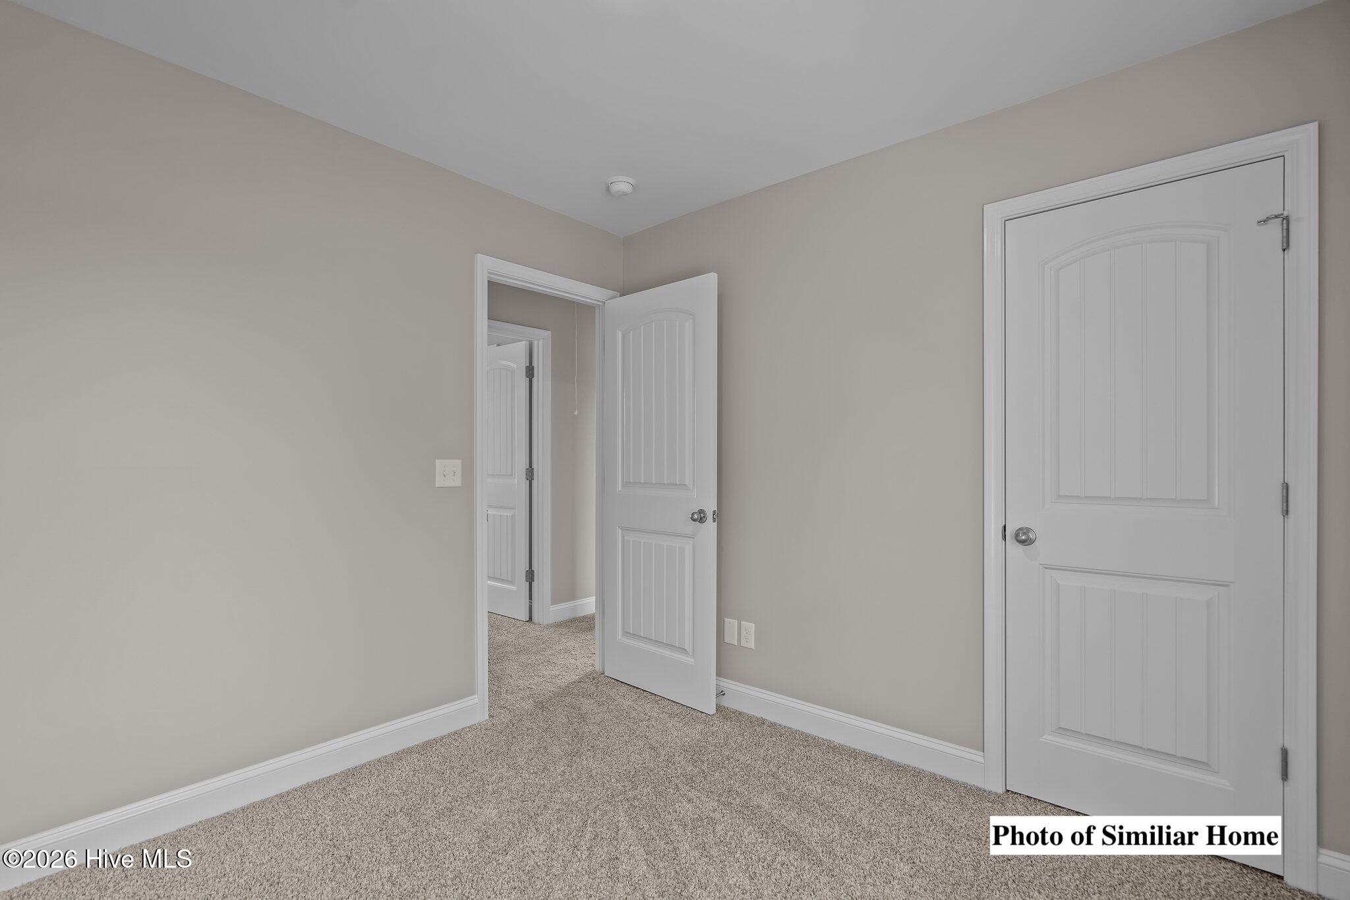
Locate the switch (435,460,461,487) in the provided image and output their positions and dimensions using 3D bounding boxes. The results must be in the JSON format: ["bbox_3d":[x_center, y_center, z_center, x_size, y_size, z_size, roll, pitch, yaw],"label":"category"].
[{"bbox_3d":[-0.992,0.103,2.634,0.010,0.114,0.118,0,0,41],"label":"switch"}]

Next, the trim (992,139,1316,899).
[{"bbox_3d":[1.452,0.165,1.926,0.846,2.132,0.060,0,0,41],"label":"trim"}]

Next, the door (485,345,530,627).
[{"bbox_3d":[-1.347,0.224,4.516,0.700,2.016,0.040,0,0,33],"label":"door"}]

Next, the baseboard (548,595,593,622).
[{"bbox_3d":[-0.747,1.207,4.537,0.018,0.130,0.460,0,0,41],"label":"baseboard"}]

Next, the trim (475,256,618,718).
[{"bbox_3d":[-0.642,0.172,3.083,0.120,2.121,0.888,0,0,41],"label":"trim"}]

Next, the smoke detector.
[{"bbox_3d":[-0.245,-1.202,2.752,0.133,0.045,0.133,0,0,0],"label":"smoke detector"}]

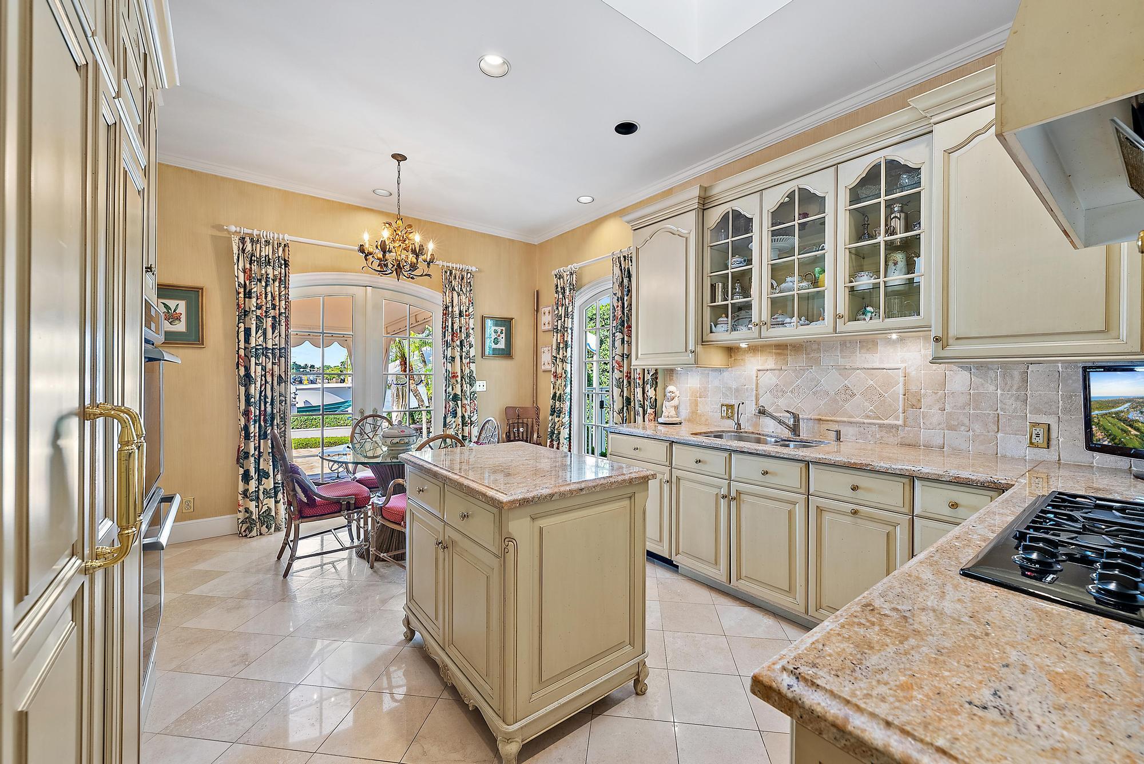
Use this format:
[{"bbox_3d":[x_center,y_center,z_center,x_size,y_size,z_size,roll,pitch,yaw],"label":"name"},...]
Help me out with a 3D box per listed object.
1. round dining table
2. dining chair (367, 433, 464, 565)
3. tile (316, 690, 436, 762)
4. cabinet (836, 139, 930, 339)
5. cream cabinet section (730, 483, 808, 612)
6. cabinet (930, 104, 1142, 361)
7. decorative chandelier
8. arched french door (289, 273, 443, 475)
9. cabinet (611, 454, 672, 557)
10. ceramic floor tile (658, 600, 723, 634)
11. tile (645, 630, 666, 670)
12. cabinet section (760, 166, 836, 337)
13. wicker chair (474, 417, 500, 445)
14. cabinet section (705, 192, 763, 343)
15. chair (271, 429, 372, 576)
[{"bbox_3d":[-1.279,0.879,3.408,1.160,0.745,1.160,0,0,0],"label":"round dining table"},{"bbox_3d":[-0.986,0.788,2.950,0.570,0.930,0.610,0,0,-42],"label":"dining chair"},{"bbox_3d":[-0.700,1.264,1.641,0.305,0.010,0.305,0,0,8],"label":"tile"},{"bbox_3d":[1.665,-0.709,2.320,0.316,0.905,0.405,0,0,-38],"label":"cabinet"},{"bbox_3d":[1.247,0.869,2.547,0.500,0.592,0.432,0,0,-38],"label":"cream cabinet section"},{"bbox_3d":[2.016,-0.640,1.956,0.420,1.090,0.600,-1,1,-38],"label":"cabinet"},{"bbox_3d":[-1.324,-1.242,3.404,0.585,0.960,0.585,-1,1,-38],"label":"decorative chandelier"},{"bbox_3d":[-1.953,0.116,4.320,1.580,2.250,0.100,-1,1,-38],"label":"arched french door"},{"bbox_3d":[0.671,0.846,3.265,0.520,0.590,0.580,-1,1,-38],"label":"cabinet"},{"bbox_3d":[0.637,1.270,2.394,0.305,0.010,0.305,0,1,8],"label":"ceramic floor tile"},{"bbox_3d":[0.293,1.271,2.131,0.305,0.010,0.305,0,0,8],"label":"tile"},{"bbox_3d":[1.423,-0.720,2.670,0.310,0.906,0.431,0,0,-38],"label":"cabinet section"},{"bbox_3d":[-0.930,0.786,3.798,0.610,0.930,0.570,0,0,-38],"label":"wicker chair"},{"bbox_3d":[1.149,-0.715,2.972,0.316,0.910,0.405,0,0,-38],"label":"cabinet section"},{"bbox_3d":[-1.753,0.787,3.149,0.630,0.940,0.560,-1,1,-35],"label":"chair"}]

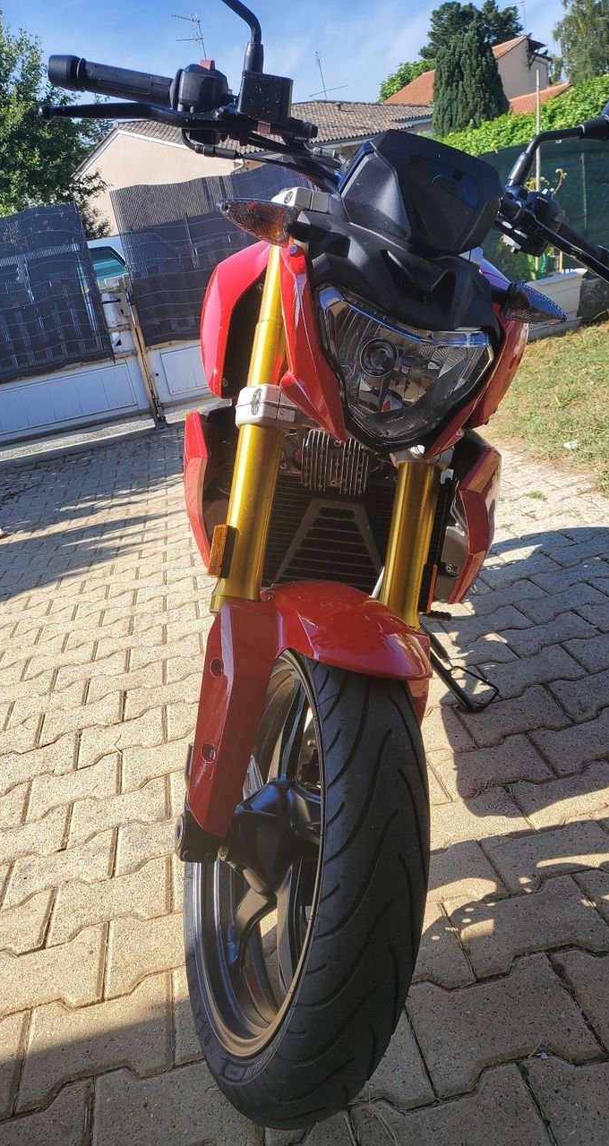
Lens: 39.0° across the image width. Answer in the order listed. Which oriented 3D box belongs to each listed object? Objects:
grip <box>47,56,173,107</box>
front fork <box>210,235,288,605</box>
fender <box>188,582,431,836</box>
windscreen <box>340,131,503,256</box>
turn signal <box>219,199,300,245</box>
[{"bbox_3d":[-0.236,-0.600,1.052,0.150,0.038,0.038,8,21,-3],"label":"grip"},{"bbox_3d":[-0.044,-0.182,1.003,0.060,0.460,0.060,10,-3,-19],"label":"front fork"},{"bbox_3d":[0.008,0.136,0.996,0.250,0.290,0.290,10,22,-19],"label":"fender"},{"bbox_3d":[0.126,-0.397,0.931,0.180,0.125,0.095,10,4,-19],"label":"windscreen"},{"bbox_3d":[-0.051,-0.372,0.902,0.090,0.045,0.048,10,22,-19],"label":"turn signal"}]

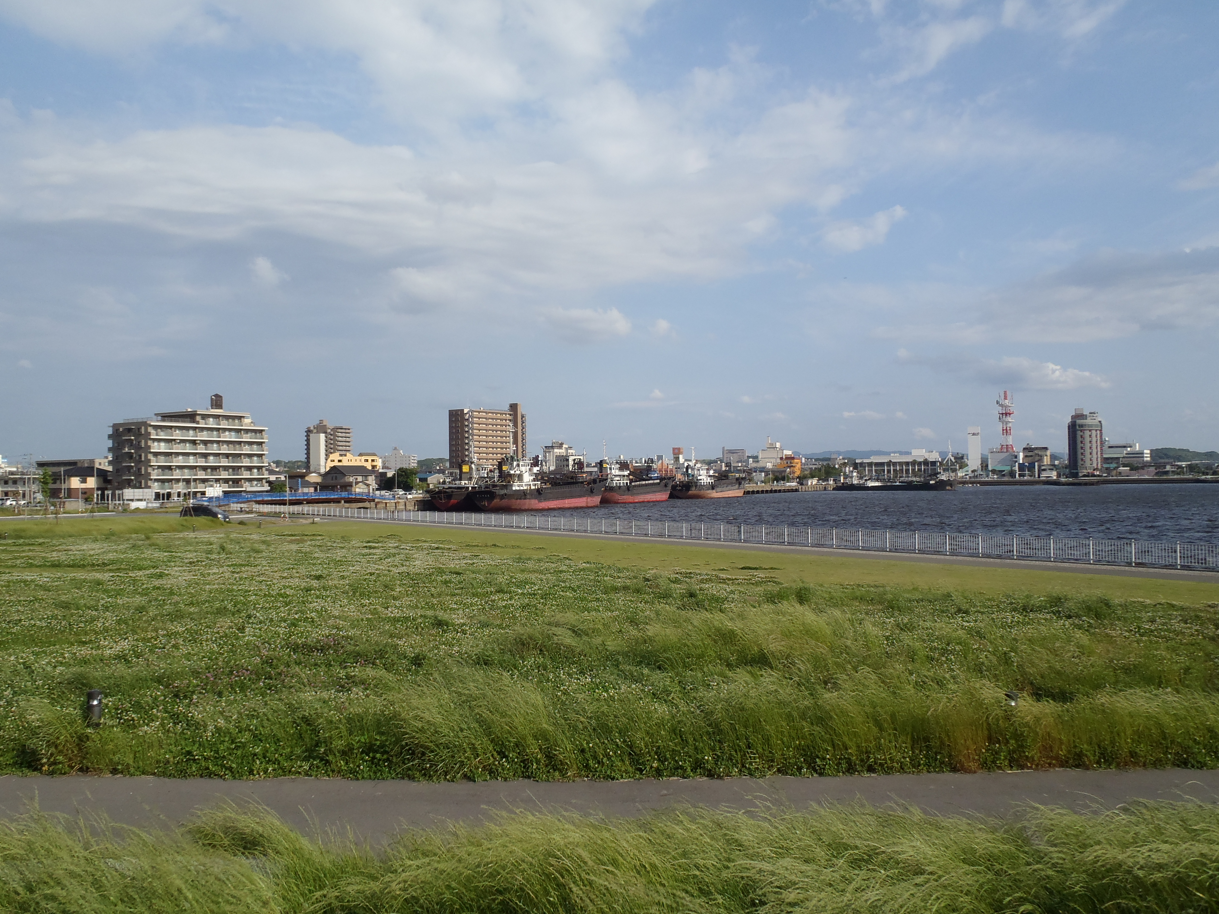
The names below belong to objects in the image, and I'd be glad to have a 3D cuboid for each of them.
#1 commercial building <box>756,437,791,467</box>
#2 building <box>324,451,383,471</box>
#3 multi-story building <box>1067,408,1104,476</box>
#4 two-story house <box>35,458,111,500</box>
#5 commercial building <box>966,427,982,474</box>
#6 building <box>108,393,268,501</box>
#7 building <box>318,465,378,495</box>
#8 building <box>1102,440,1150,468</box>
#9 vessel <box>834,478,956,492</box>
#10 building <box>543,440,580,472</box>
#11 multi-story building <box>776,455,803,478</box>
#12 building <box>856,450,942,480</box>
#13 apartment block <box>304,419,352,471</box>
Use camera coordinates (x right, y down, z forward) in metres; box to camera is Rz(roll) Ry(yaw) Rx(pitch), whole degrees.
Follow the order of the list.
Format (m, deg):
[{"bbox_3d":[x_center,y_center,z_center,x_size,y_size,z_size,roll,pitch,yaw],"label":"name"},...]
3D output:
[{"bbox_3d":[108.630,2.210,650.080,16.000,29.500,17.000,-1,-1,33],"label":"commercial building"},{"bbox_3d":[-118.150,6.560,454.990,25.000,17.500,14.000,0,-1,-7],"label":"building"},{"bbox_3d":[284.740,-6.890,590.220,18.500,40.600,18.000,-1,-1,33],"label":"multi-story building"},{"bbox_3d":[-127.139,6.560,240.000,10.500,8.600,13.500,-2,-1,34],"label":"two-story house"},{"bbox_3d":[233.280,-1.980,630.140,7.400,33.600,4.500,-1,-1,33],"label":"commercial building"},{"bbox_3d":[-97.780,-2.280,230.060,16.000,25.000,30.000,-1,-1,33],"label":"building"},{"bbox_3d":[-73.060,7.120,275.710,12.000,9.180,10.500,-2,-2,36],"label":"building"},{"bbox_3d":[472.780,3.300,906.710,38.000,31.890,26.000,-2,-2,36],"label":"building"},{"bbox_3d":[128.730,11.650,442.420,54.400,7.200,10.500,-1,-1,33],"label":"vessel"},{"bbox_3d":[-25.460,4.920,561.960,18.500,25.690,16.000,-2,-2,36],"label":"building"},{"bbox_3d":[95.160,7.340,522.220,11.000,15.810,10.000,-2,-2,36],"label":"multi-story building"},{"bbox_3d":[182.820,6.550,621.810,49.000,19.730,28.000,-1,-1,21],"label":"building"},{"bbox_3d":[-181.120,-0.300,637.010,20.000,43.740,22.000,-2,-2,36],"label":"apartment block"}]

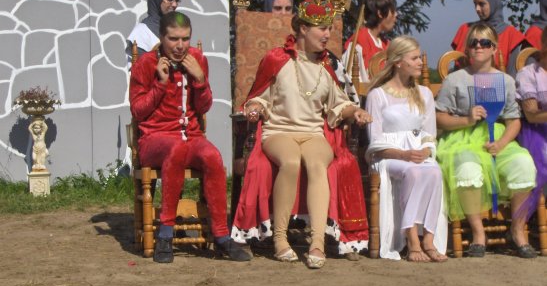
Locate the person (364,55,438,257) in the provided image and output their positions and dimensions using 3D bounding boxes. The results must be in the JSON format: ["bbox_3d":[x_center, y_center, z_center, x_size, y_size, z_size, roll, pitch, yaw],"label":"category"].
[{"bbox_3d":[0.724,-0.007,7.110,0.450,1.220,0.740,-1,3,-15],"label":"person"}]

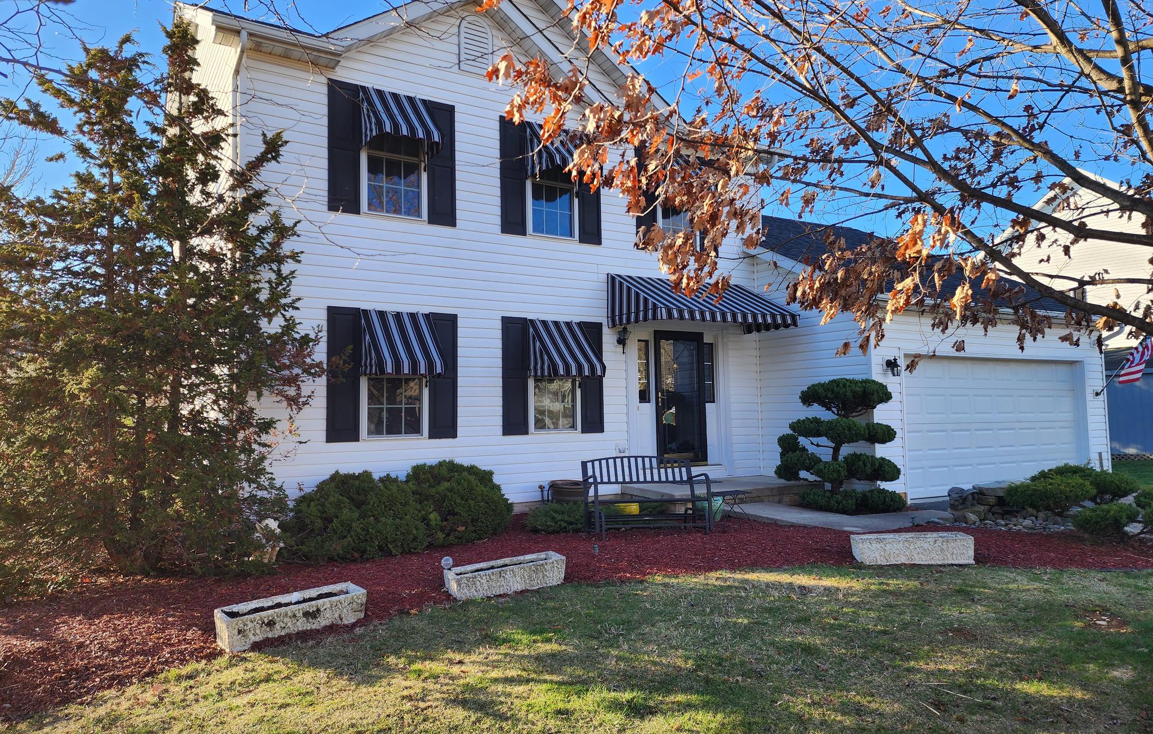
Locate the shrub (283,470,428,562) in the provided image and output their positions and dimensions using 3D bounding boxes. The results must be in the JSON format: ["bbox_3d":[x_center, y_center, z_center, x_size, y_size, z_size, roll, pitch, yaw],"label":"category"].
[{"bbox_3d":[-2.295,1.482,7.992,1.420,0.880,1.300,1,-4,-32],"label":"shrub"}]

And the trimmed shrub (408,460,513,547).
[{"bbox_3d":[-1.272,1.443,8.433,1.180,0.880,1.120,-1,-4,0],"label":"trimmed shrub"}]

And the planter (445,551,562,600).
[{"bbox_3d":[-0.569,1.722,6.330,0.970,0.200,0.300,1,-4,-30],"label":"planter"}]

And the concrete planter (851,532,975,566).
[{"bbox_3d":[3.015,1.638,6.885,0.970,0.215,0.290,-1,-4,6],"label":"concrete planter"}]

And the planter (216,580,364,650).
[{"bbox_3d":[-1.984,1.742,5.414,0.970,0.205,0.300,2,-5,-42],"label":"planter"}]

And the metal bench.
[{"bbox_3d":[0.809,1.453,8.666,1.280,0.850,0.710,0,-4,-13],"label":"metal bench"}]

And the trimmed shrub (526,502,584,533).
[{"bbox_3d":[-0.202,1.728,8.940,0.800,0.320,0.720,1,-4,-32],"label":"trimmed shrub"}]

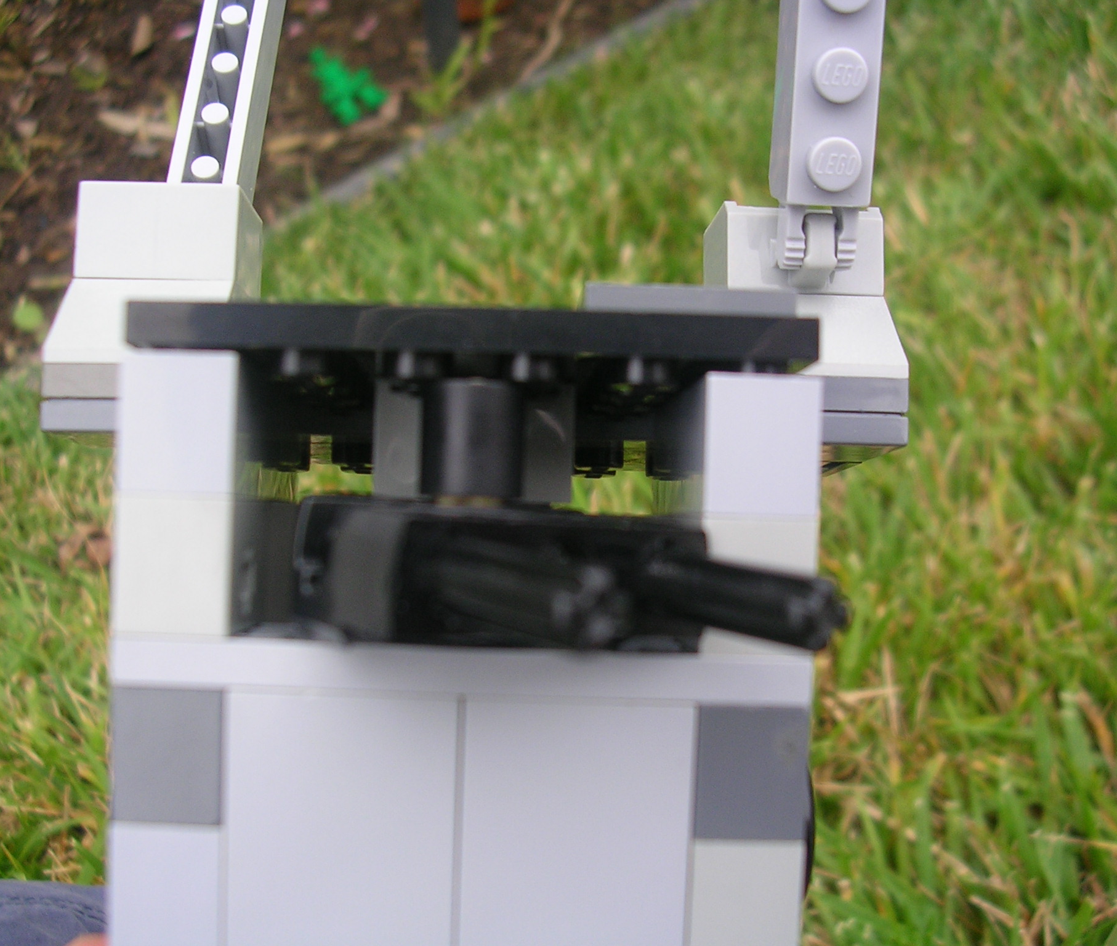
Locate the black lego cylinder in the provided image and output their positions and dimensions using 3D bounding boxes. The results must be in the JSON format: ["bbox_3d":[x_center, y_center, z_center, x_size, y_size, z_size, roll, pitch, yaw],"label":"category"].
[{"bbox_3d":[-0.007,-0.002,0.106,0.008,0.010,0.008,2,1,-2],"label":"black lego cylinder"}]

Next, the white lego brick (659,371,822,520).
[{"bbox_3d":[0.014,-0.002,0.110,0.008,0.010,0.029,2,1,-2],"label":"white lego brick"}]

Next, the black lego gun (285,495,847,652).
[{"bbox_3d":[-0.001,0.008,0.102,0.024,0.010,0.044,3,0,-27],"label":"black lego gun"}]

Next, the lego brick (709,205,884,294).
[{"bbox_3d":[0.024,-0.022,0.145,0.016,0.010,0.018,1,-4,-3],"label":"lego brick"}]

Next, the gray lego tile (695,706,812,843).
[{"bbox_3d":[0.013,0.020,0.100,0.008,0.010,0.008,2,1,-2],"label":"gray lego tile"}]

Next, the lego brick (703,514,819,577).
[{"bbox_3d":[0.013,0.008,0.108,0.008,0.010,0.026,2,1,-2],"label":"lego brick"}]

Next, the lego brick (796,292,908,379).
[{"bbox_3d":[0.025,-0.013,0.138,0.016,0.010,0.017,1,-4,-3],"label":"lego brick"}]

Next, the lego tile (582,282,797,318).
[{"bbox_3d":[0.009,-0.012,0.108,0.016,0.003,0.011,2,1,-2],"label":"lego tile"}]

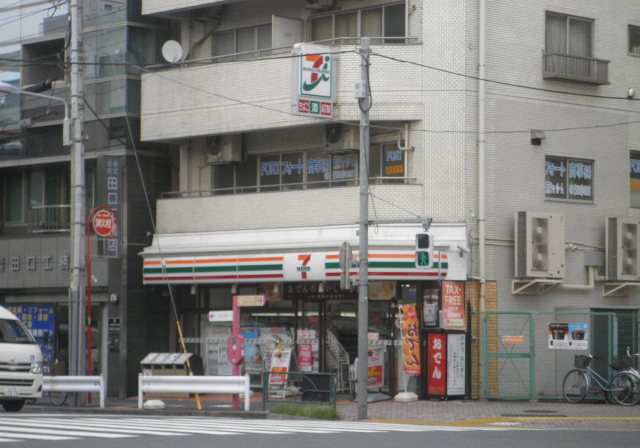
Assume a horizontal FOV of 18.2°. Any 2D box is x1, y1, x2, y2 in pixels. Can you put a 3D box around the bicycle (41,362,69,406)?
[{"bbox_3d":[-6.430,3.699,46.794,0.560,1.060,1.750,3,-4,-42],"label":"bicycle"}]

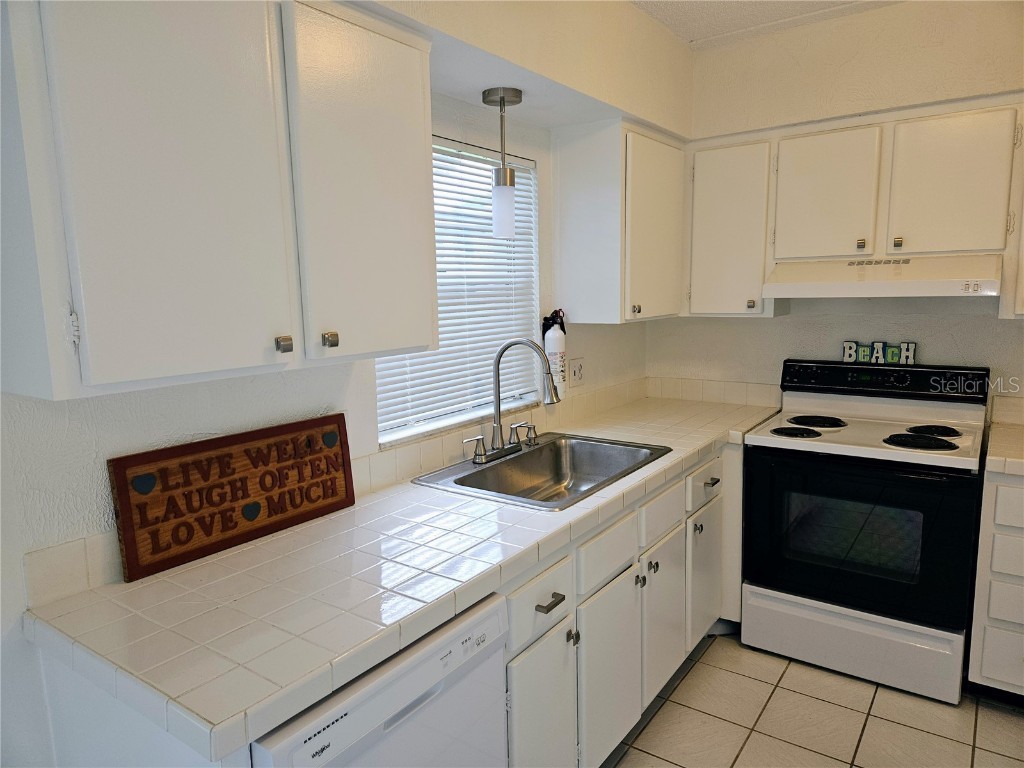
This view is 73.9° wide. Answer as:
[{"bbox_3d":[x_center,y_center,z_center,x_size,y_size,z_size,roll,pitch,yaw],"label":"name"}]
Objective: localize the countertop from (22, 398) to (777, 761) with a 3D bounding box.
[{"bbox_3d":[0.168,0.302,2.241,0.675,0.056,2.832,5,10,35],"label":"countertop"}]

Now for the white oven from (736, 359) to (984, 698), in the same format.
[{"bbox_3d":[1.415,0.521,2.762,0.765,1.156,0.630,5,10,35],"label":"white oven"}]

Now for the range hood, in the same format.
[{"bbox_3d":[1.446,-0.417,2.664,0.760,0.142,0.505,5,10,35],"label":"range hood"}]

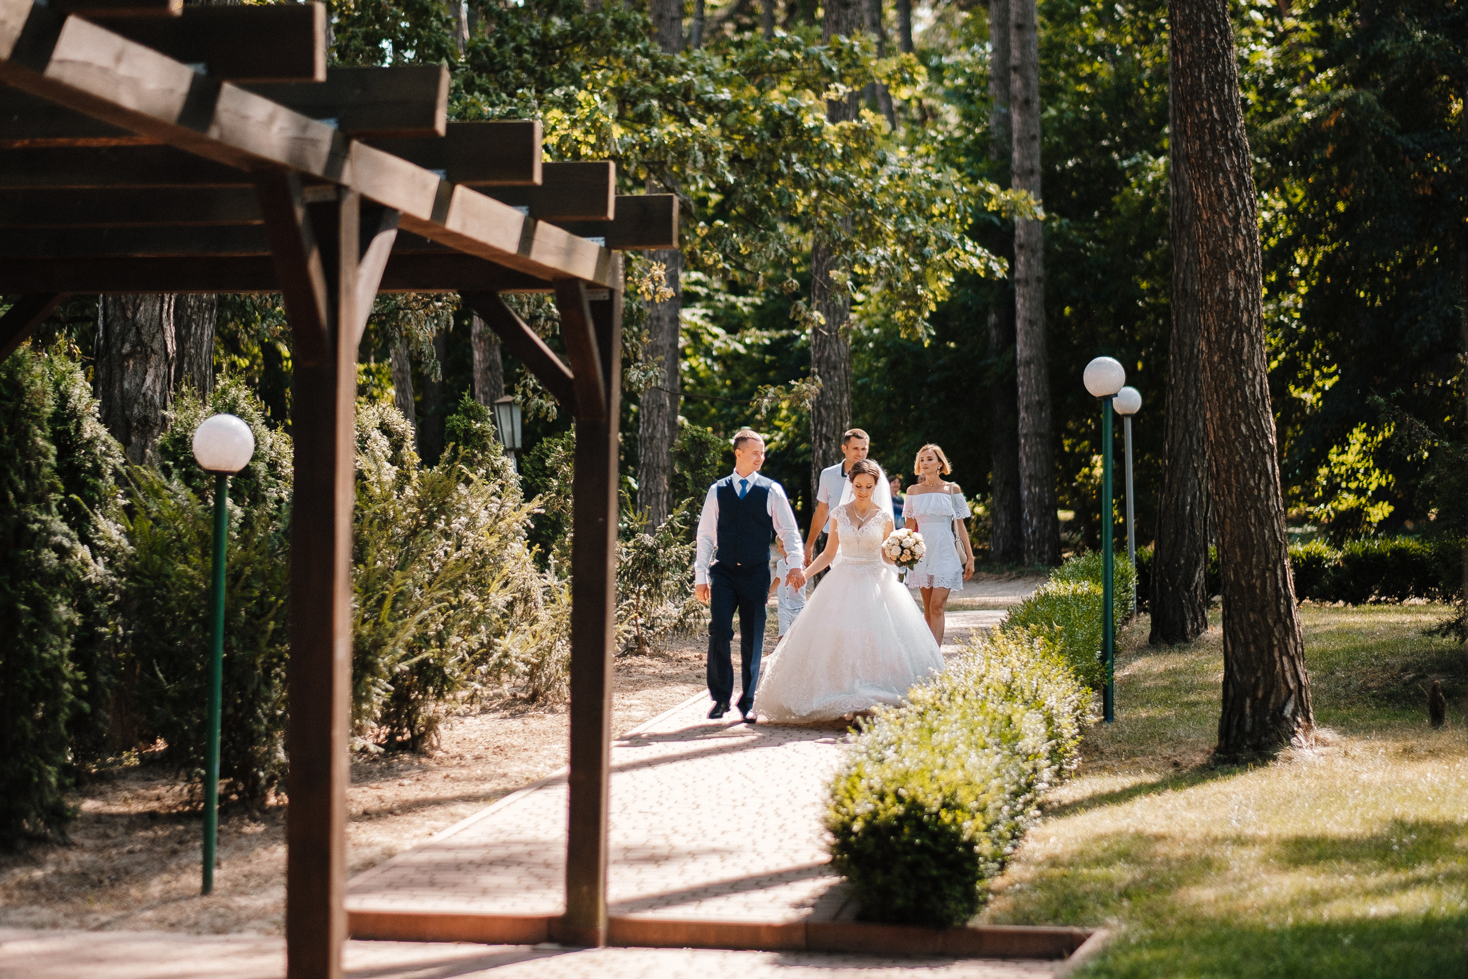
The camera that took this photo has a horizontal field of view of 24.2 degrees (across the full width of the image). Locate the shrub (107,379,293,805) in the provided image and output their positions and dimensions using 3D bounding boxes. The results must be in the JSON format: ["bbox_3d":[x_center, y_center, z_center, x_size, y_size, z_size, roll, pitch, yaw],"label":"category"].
[{"bbox_3d":[-2.695,0.527,17.400,1.000,2.160,1.000,1,0,0],"label":"shrub"}]

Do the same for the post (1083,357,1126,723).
[{"bbox_3d":[2.264,0.308,20.900,0.260,2.240,0.260,1,0,0],"label":"post"}]

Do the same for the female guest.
[{"bbox_3d":[1.485,0.492,24.700,0.510,1.660,0.400,1,0,7],"label":"female guest"}]

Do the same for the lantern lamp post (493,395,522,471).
[{"bbox_3d":[-1.768,0.230,27.000,0.240,1.970,0.240,1,0,0],"label":"lantern lamp post"}]

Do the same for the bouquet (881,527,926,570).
[{"bbox_3d":[1.052,0.386,21.150,0.280,0.290,0.270,1,0,3],"label":"bouquet"}]

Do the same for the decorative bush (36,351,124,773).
[{"bbox_3d":[-3.623,0.364,18.499,0.780,2.270,0.780,1,0,0],"label":"decorative bush"}]

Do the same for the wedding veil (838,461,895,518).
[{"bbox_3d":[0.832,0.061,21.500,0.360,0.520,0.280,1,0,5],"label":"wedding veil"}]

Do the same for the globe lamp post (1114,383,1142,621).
[{"bbox_3d":[3.553,0.103,30.800,0.265,2.090,0.265,1,0,0],"label":"globe lamp post"}]

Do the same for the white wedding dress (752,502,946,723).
[{"bbox_3d":[0.727,0.745,21.400,1.200,1.350,1.250,1,0,5],"label":"white wedding dress"}]

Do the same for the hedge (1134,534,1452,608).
[{"bbox_3d":[5.316,0.783,32.300,3.100,0.640,0.750,1,0,-3],"label":"hedge"}]

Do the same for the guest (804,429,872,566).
[{"bbox_3d":[0.835,0.427,25.300,0.570,1.770,0.400,1,0,9],"label":"guest"}]

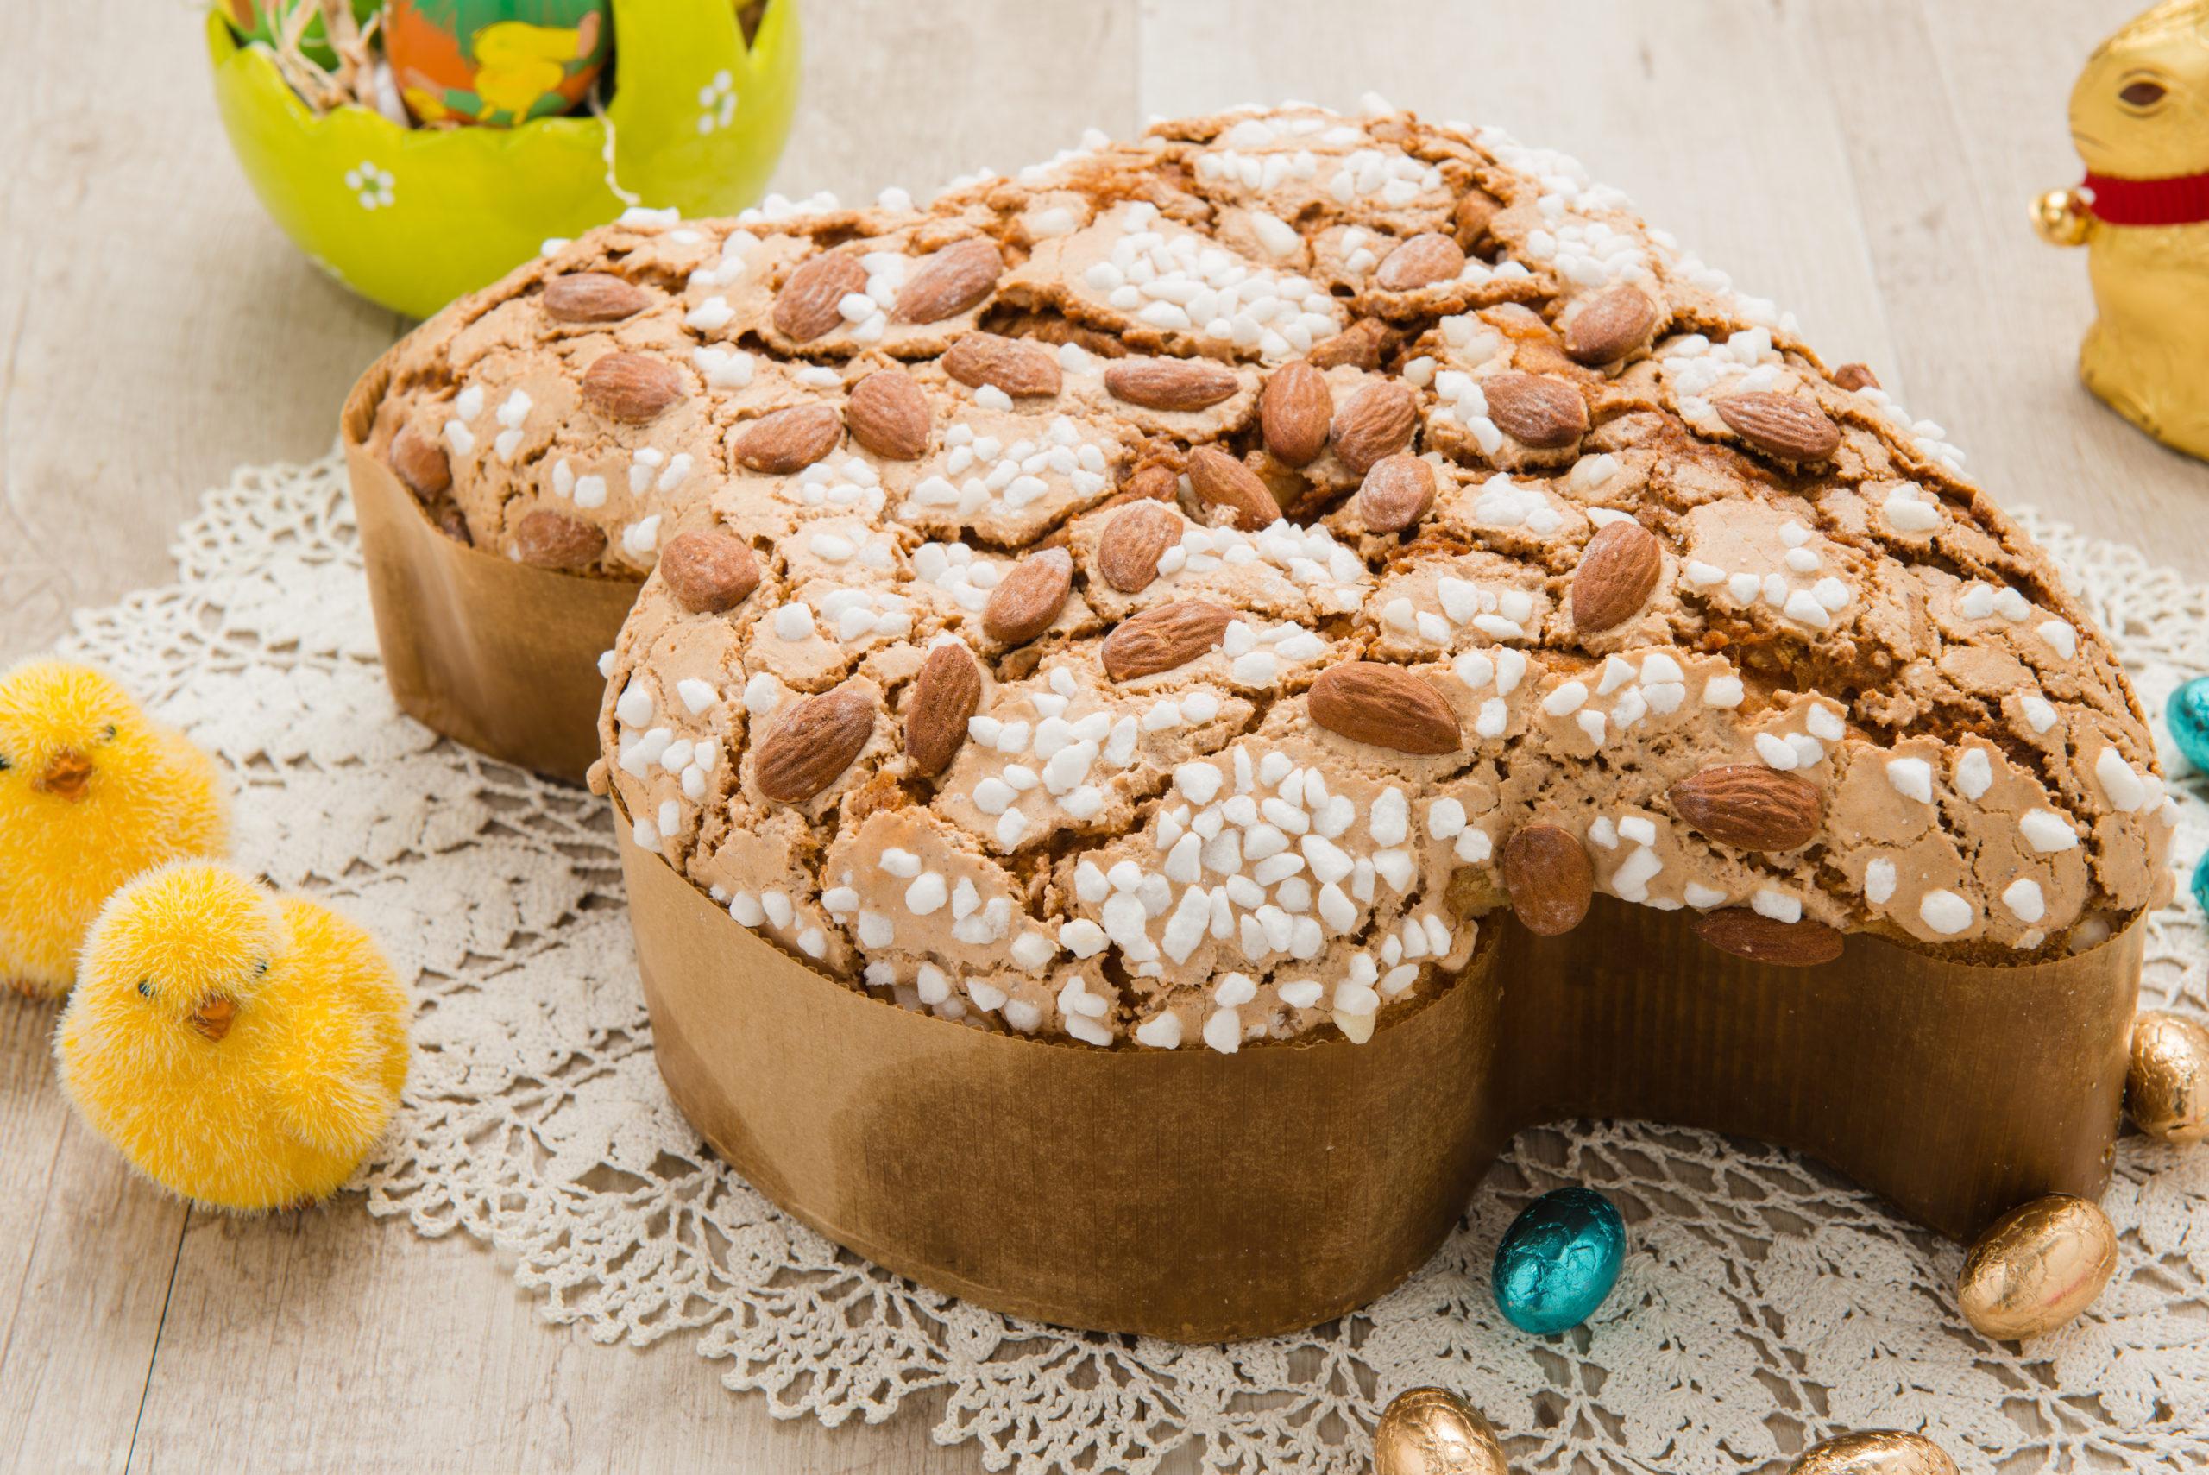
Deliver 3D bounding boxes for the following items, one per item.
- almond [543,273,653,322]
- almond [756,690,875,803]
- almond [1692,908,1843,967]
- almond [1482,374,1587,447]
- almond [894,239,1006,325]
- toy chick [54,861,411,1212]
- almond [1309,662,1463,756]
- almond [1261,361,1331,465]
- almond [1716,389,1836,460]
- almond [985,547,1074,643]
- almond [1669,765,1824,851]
[{"bbox_3d":[-0.088,-0.076,0.743,0.021,0.007,0.012,5,38,26],"label":"almond"},{"bbox_3d":[-0.044,0.002,0.656,0.022,0.008,0.013,-41,63,-4],"label":"almond"},{"bbox_3d":[0.100,0.030,0.648,0.023,0.010,0.008,4,14,0],"label":"almond"},{"bbox_3d":[0.071,-0.053,0.702,0.013,0.009,0.020,-36,47,-28],"label":"almond"},{"bbox_3d":[-0.027,-0.079,0.744,0.013,0.009,0.024,29,56,32],"label":"almond"},{"bbox_3d":[-0.139,0.046,0.685,0.055,0.061,0.060,13,41,16],"label":"toy chick"},{"bbox_3d":[0.043,-0.005,0.662,0.025,0.009,0.012,24,59,13],"label":"almond"},{"bbox_3d":[0.032,-0.054,0.713,0.012,0.009,0.024,3,48,4],"label":"almond"},{"bbox_3d":[0.112,-0.052,0.718,0.023,0.009,0.013,16,42,-11],"label":"almond"},{"bbox_3d":[-0.012,-0.022,0.661,0.011,0.008,0.021,16,51,27],"label":"almond"},{"bbox_3d":[0.096,0.011,0.644,0.023,0.008,0.013,9,69,10],"label":"almond"}]

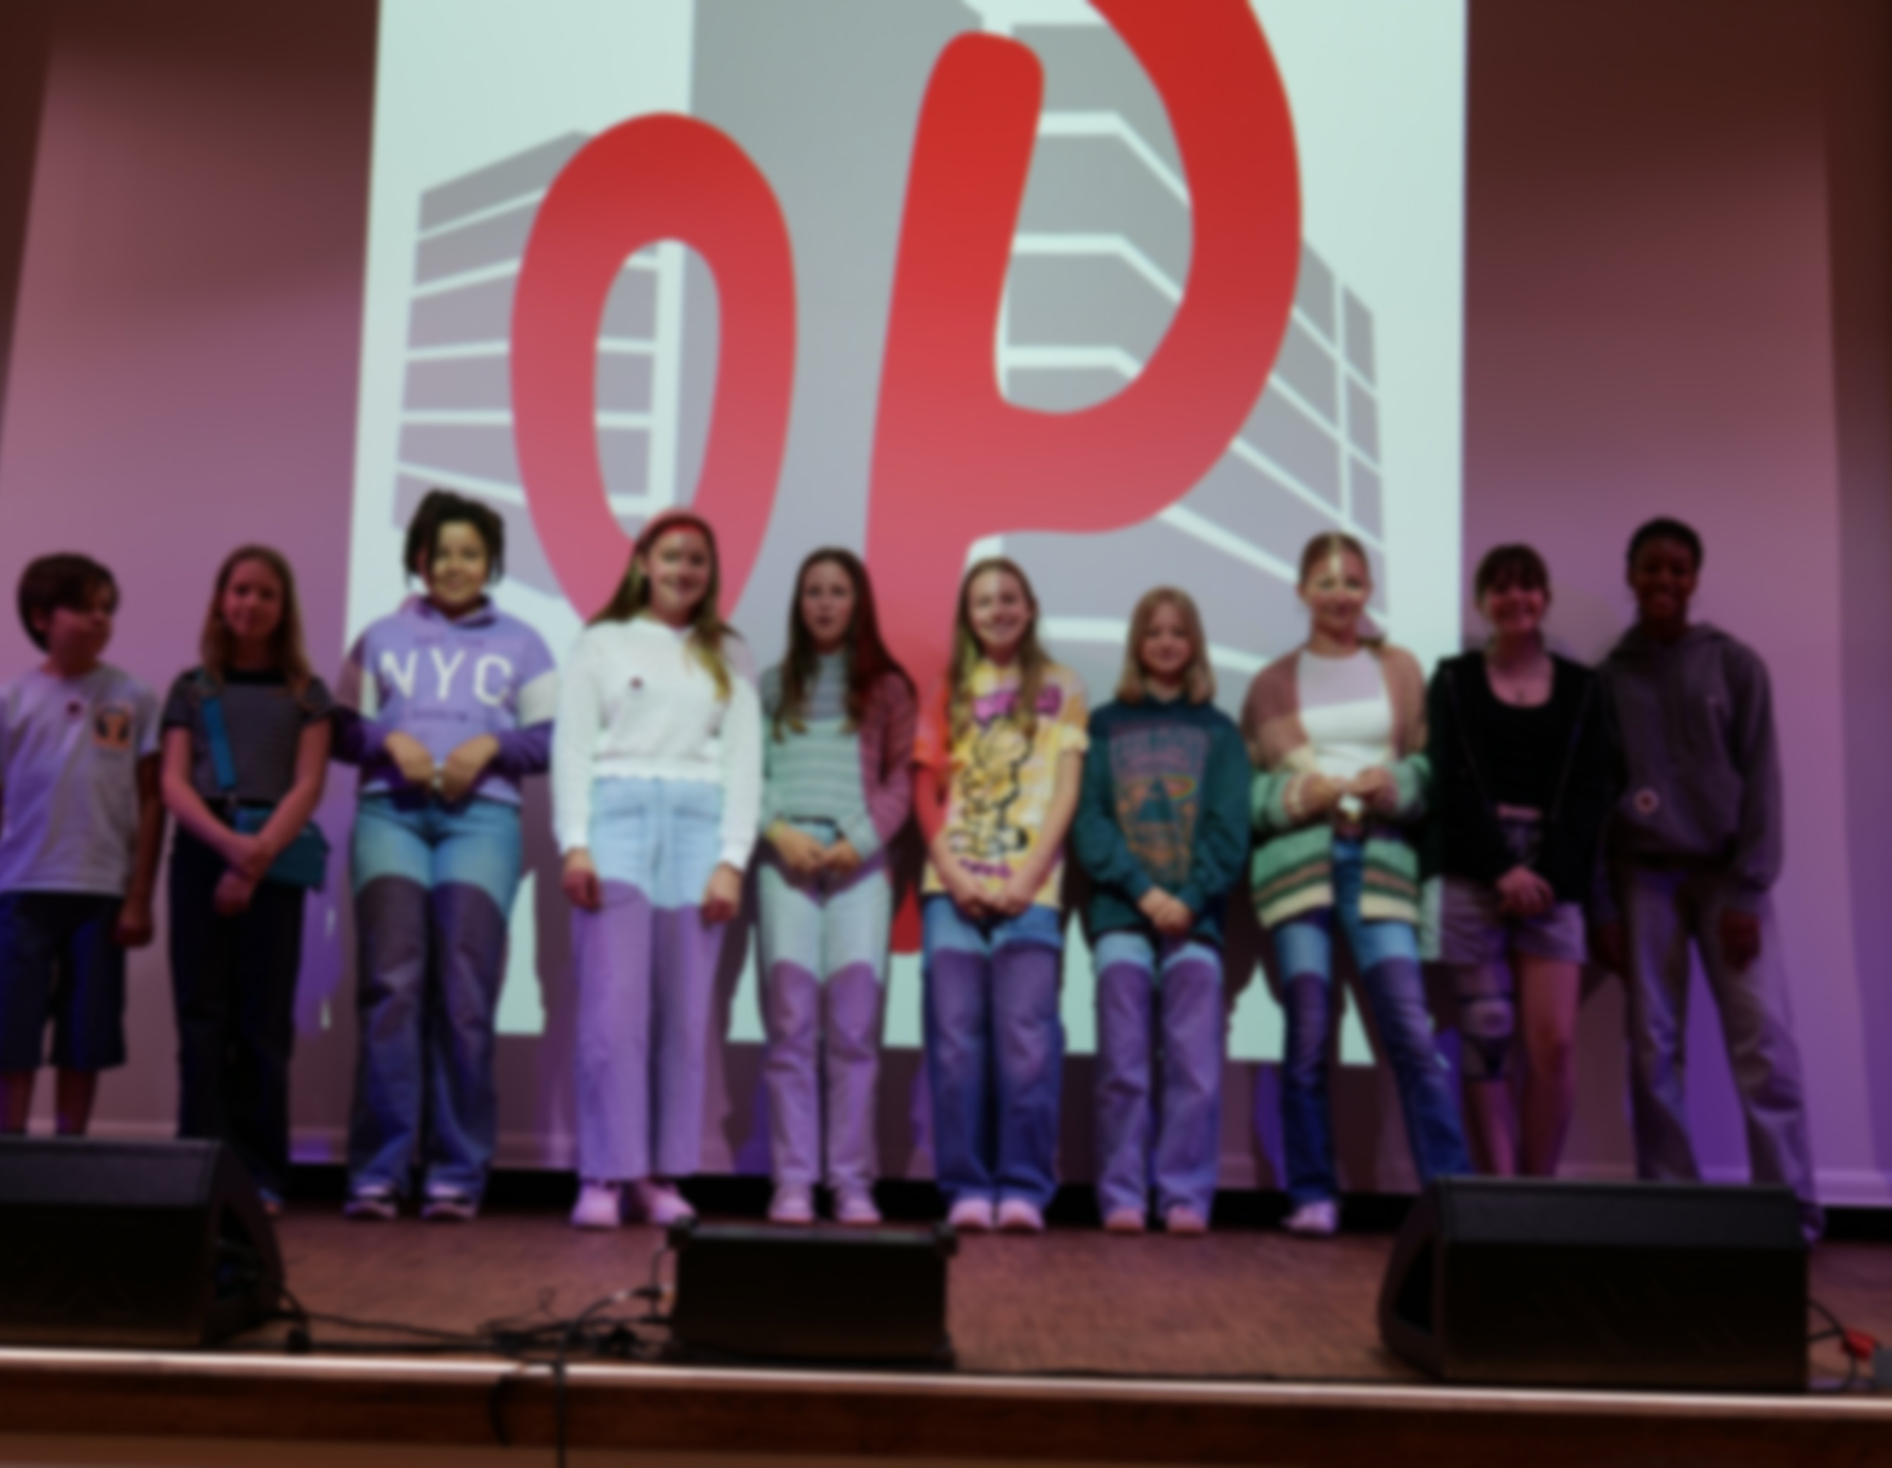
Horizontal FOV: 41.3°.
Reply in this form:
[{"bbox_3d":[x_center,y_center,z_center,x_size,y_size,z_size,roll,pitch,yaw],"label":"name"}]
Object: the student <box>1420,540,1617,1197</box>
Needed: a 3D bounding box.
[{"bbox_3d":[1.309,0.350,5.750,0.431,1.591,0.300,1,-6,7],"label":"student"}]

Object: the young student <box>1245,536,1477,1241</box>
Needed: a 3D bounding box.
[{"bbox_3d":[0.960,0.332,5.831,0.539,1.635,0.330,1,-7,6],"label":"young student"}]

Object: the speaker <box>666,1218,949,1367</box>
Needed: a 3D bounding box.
[{"bbox_3d":[-0.177,0.780,3.545,0.383,0.176,0.300,2,-6,0],"label":"speaker"}]

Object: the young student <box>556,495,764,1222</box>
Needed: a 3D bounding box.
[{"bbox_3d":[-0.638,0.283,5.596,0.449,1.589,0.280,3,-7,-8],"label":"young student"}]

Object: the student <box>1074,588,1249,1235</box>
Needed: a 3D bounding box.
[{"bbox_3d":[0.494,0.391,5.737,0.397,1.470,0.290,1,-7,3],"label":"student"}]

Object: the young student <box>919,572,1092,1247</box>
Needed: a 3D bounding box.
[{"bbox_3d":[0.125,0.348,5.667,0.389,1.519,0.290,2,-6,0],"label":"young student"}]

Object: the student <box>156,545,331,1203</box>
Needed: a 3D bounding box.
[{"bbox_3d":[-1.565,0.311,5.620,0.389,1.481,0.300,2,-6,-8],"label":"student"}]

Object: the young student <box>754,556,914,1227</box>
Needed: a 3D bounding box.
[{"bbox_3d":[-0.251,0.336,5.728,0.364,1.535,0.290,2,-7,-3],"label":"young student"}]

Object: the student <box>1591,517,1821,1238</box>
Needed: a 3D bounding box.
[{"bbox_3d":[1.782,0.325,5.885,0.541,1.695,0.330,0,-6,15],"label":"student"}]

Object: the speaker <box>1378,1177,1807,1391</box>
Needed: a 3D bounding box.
[{"bbox_3d":[0.923,0.774,3.634,0.489,0.268,0.440,2,-6,0],"label":"speaker"}]

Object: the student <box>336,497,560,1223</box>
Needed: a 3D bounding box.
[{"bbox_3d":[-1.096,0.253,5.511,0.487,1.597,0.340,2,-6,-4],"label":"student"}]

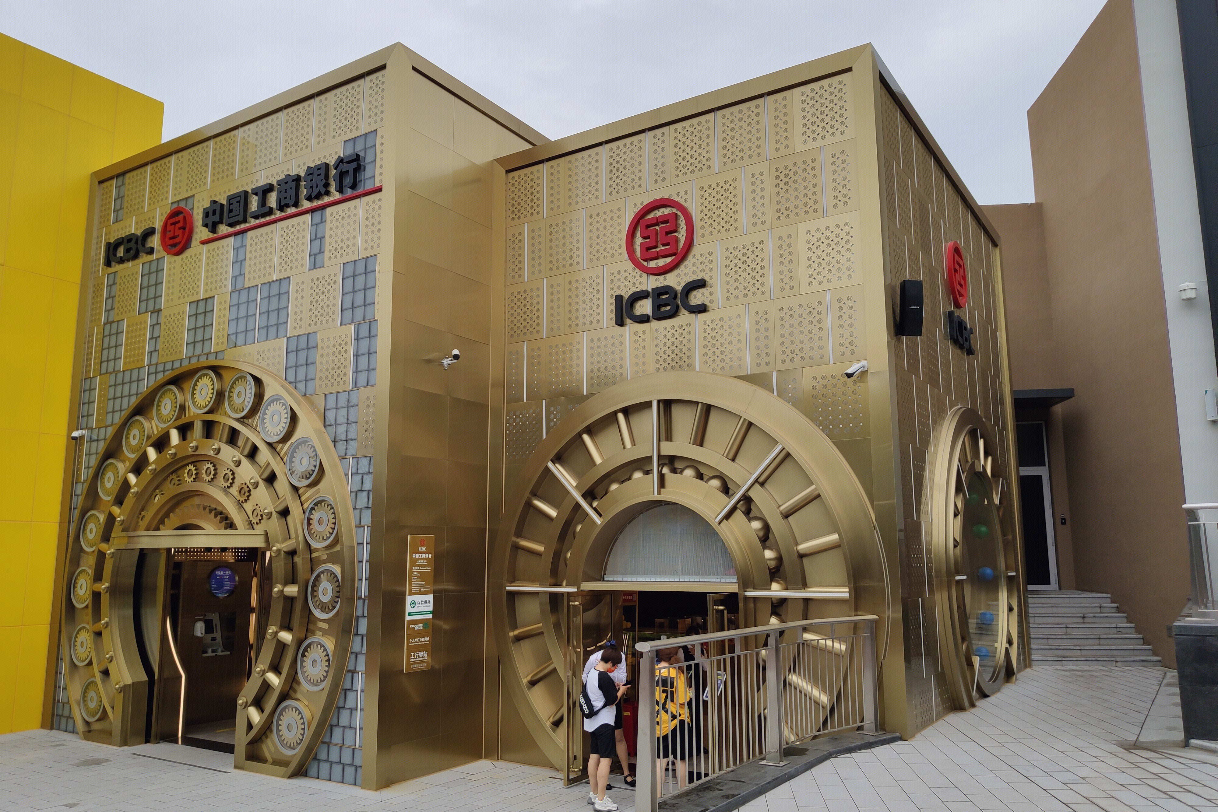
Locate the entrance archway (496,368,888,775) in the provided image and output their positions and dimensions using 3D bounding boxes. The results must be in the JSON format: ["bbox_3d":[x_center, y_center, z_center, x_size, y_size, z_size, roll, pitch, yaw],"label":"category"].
[{"bbox_3d":[0.690,1.881,10.257,4.880,4.504,0.573,-6,-11,32],"label":"entrance archway"}]

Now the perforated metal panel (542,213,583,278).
[{"bbox_3d":[-0.561,-2.088,11.738,0.593,0.786,0.050,-6,-11,32],"label":"perforated metal panel"}]

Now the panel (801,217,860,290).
[{"bbox_3d":[2.456,-1.695,10.161,0.691,0.800,0.040,-6,-11,33],"label":"panel"}]

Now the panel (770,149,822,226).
[{"bbox_3d":[2.032,-2.361,9.946,0.593,0.784,0.060,-6,-11,32],"label":"panel"}]

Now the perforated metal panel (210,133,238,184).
[{"bbox_3d":[-5.389,-3.451,12.801,0.588,0.727,0.060,-6,-11,32],"label":"perforated metal panel"}]

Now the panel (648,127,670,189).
[{"bbox_3d":[0.620,-3.002,11.099,0.298,0.767,0.040,-6,-11,33],"label":"panel"}]

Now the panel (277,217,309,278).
[{"bbox_3d":[-4.171,-2.099,12.138,0.632,0.788,0.052,-6,-10,33],"label":"panel"}]

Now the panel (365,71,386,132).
[{"bbox_3d":[-2.894,-3.796,11.372,0.374,0.794,0.050,-6,-11,32],"label":"panel"}]

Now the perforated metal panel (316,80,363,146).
[{"bbox_3d":[-3.412,-3.667,11.534,0.891,0.727,0.060,-6,-11,32],"label":"perforated metal panel"}]

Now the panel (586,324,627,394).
[{"bbox_3d":[-0.020,-0.572,11.139,0.594,0.786,0.050,-6,-11,32],"label":"panel"}]

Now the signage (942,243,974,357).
[{"bbox_3d":[4.626,-1.443,12.130,0.090,1.458,1.234,-6,-10,33],"label":"signage"}]

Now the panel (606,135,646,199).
[{"bbox_3d":[0.213,-3.100,11.867,0.609,0.809,0.040,-6,-11,33],"label":"panel"}]

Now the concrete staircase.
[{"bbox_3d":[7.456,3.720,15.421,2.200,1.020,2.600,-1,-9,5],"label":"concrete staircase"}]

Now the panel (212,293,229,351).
[{"bbox_3d":[-5.293,-1.153,12.563,0.291,0.792,0.050,-6,-10,33],"label":"panel"}]

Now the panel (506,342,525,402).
[{"bbox_3d":[-1.201,-0.443,11.891,0.296,0.786,0.050,-6,-11,32],"label":"panel"}]

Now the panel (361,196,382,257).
[{"bbox_3d":[-2.922,-2.231,11.335,0.353,0.788,0.052,-6,-10,33],"label":"panel"}]

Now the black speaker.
[{"bbox_3d":[3.189,-1.034,9.650,0.215,0.580,0.185,0,2,-3],"label":"black speaker"}]

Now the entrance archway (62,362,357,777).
[{"bbox_3d":[-5.312,1.944,12.033,5.955,5.023,0.466,-6,-11,32],"label":"entrance archway"}]

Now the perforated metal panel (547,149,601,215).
[{"bbox_3d":[-0.475,-3.024,12.308,0.932,0.809,0.040,-6,-11,33],"label":"perforated metal panel"}]

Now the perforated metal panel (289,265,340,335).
[{"bbox_3d":[-3.636,-1.295,11.311,0.899,0.787,0.060,-6,-11,32],"label":"perforated metal panel"}]

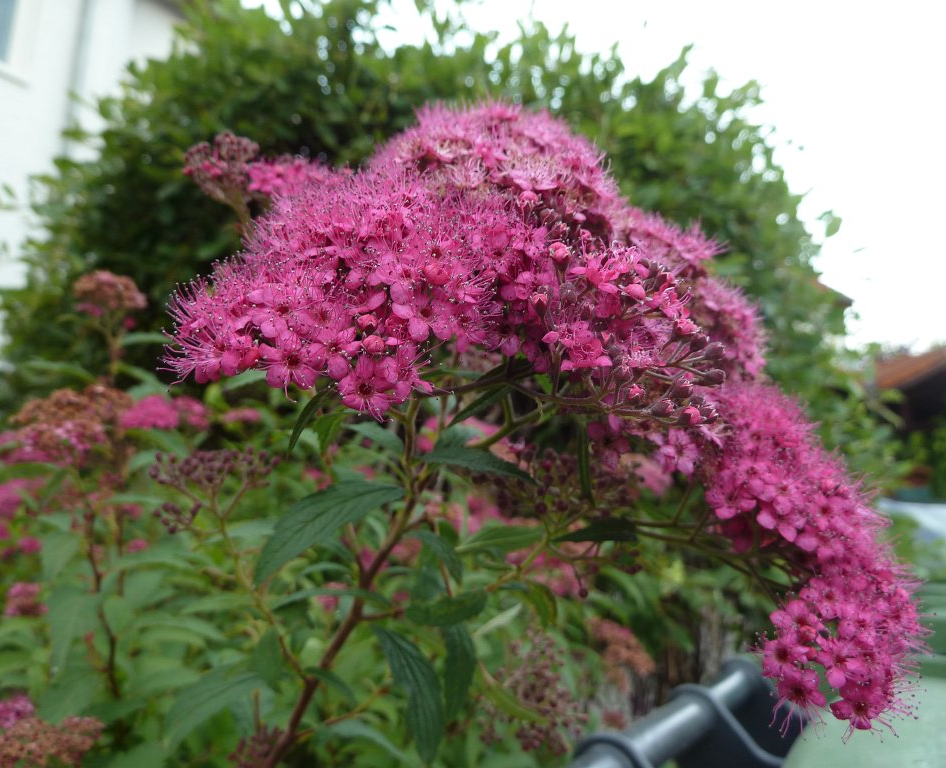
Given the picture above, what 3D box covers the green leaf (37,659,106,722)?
[{"bbox_3d":[-0.230,0.176,0.425,0.024,0.007,0.034,-10,20,19],"label":"green leaf"}]

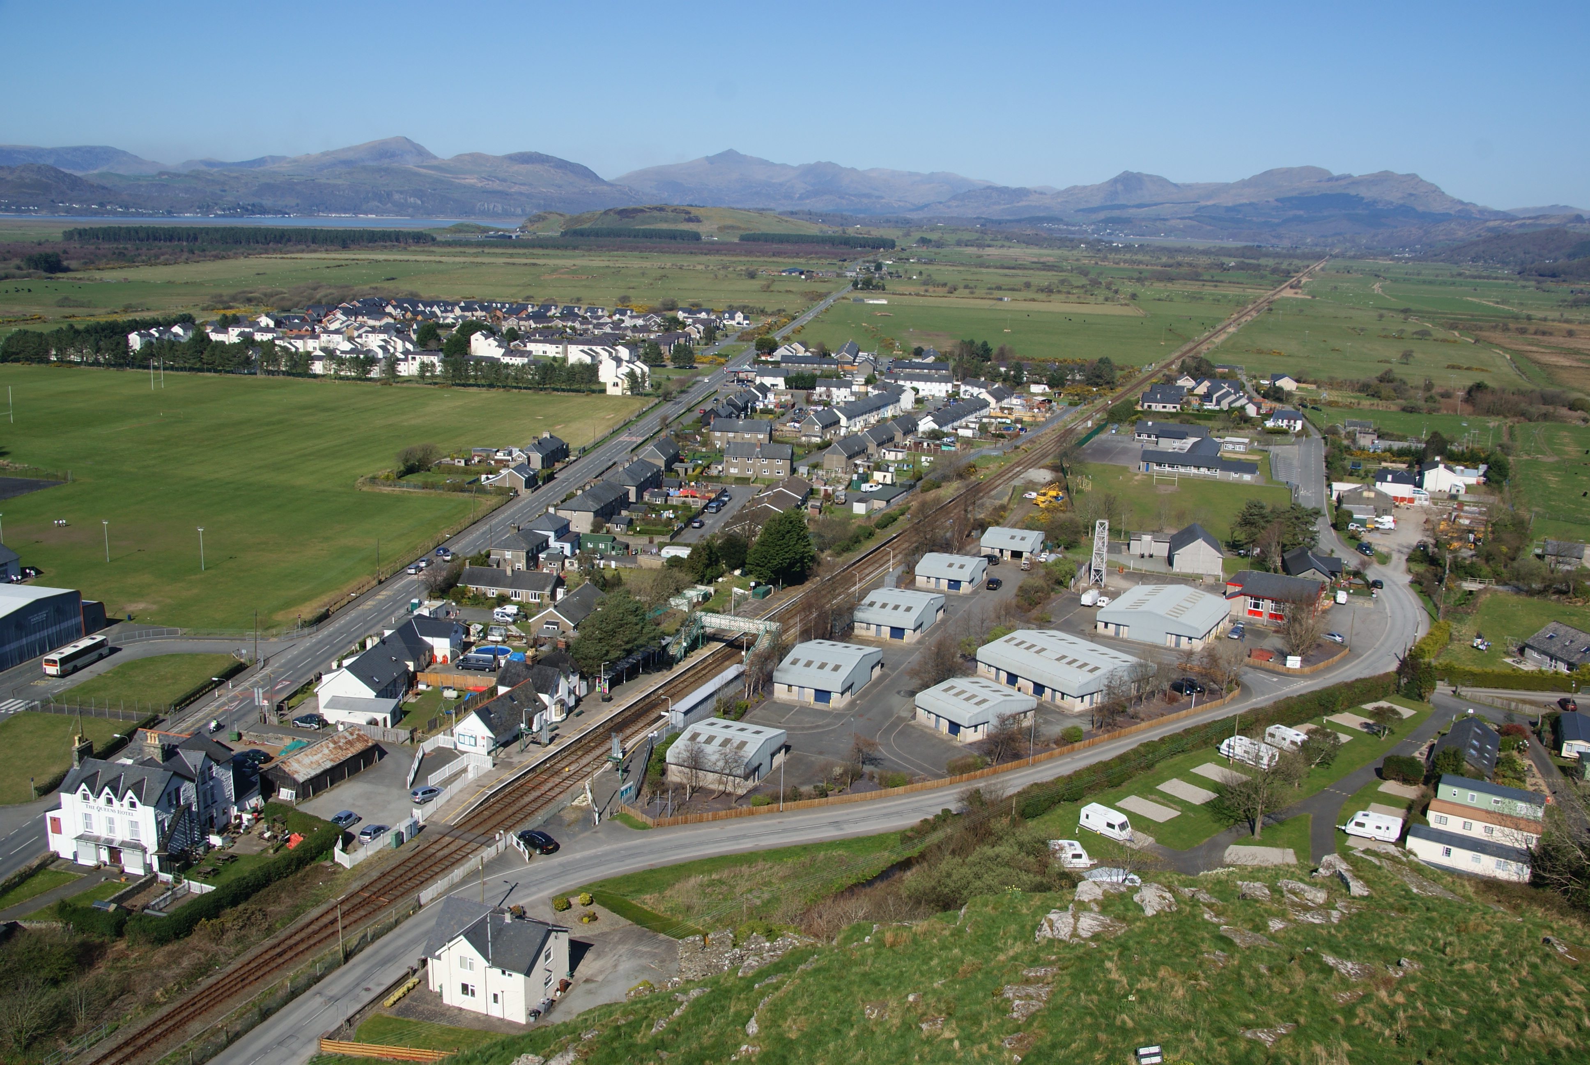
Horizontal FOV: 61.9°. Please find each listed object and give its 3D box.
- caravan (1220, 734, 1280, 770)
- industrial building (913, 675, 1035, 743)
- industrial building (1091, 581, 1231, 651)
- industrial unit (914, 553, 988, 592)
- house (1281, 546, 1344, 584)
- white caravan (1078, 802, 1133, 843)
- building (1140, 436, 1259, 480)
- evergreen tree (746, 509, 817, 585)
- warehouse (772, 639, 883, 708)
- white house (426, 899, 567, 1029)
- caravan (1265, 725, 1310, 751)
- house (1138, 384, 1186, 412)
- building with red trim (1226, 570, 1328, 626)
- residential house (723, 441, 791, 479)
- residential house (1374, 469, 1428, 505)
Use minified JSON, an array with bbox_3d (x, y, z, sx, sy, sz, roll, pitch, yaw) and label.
[{"bbox_3d":[56.455,27.286,164.772,2.250,2.500,6.800,-10,18,-41],"label":"caravan"},{"bbox_3d":[25.430,24.310,186.390,13.250,5.020,10.450,-8,17,-36],"label":"industrial building"},{"bbox_3d":[61.166,13.161,218.574,16.600,5.200,19.600,10,16,30],"label":"industrial building"},{"bbox_3d":[30.670,7.160,257.980,10.710,5.200,12.790,7,15,22],"label":"industrial unit"},{"bbox_3d":[96.874,6.826,247.152,10.000,4.600,16.200,5,14,14],"label":"house"},{"bbox_3d":[36.500,33.770,153.590,2.280,2.500,6.500,-10,18,-40],"label":"white caravan"},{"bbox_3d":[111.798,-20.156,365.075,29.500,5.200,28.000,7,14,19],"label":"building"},{"bbox_3d":[-2.210,1.879,239.870,12.600,12.400,12.000,1,13,0],"label":"evergreen tree"},{"bbox_3d":[4.923,18.905,186.398,10.100,5.100,16.800,7,14,21],"label":"warehouse"},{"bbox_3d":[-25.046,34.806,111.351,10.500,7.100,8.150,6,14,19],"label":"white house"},{"bbox_3d":[66.720,28.340,179.380,2.280,2.550,5.750,-6,15,-29],"label":"caravan"},{"bbox_3d":[140.990,-51.220,508.170,16.200,7.500,14.800,4,14,9],"label":"house"},{"bbox_3d":[82.404,10.792,227.349,14.500,7.200,12.000,9,15,27],"label":"building with red trim"},{"bbox_3d":[-8.837,-18.577,333.946,16.300,8.200,8.200,3,14,4],"label":"residential house"},{"bbox_3d":[148.009,-11.454,323.150,12.100,7.400,6.700,6,14,18],"label":"residential house"}]

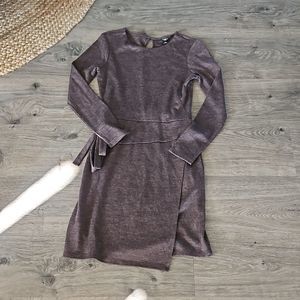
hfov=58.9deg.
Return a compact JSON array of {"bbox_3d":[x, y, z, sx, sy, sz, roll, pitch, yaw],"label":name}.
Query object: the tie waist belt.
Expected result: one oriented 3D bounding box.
[{"bbox_3d":[-0.060,-0.017,0.960,0.427,0.035,0.199,0,75,0],"label":"tie waist belt"}]

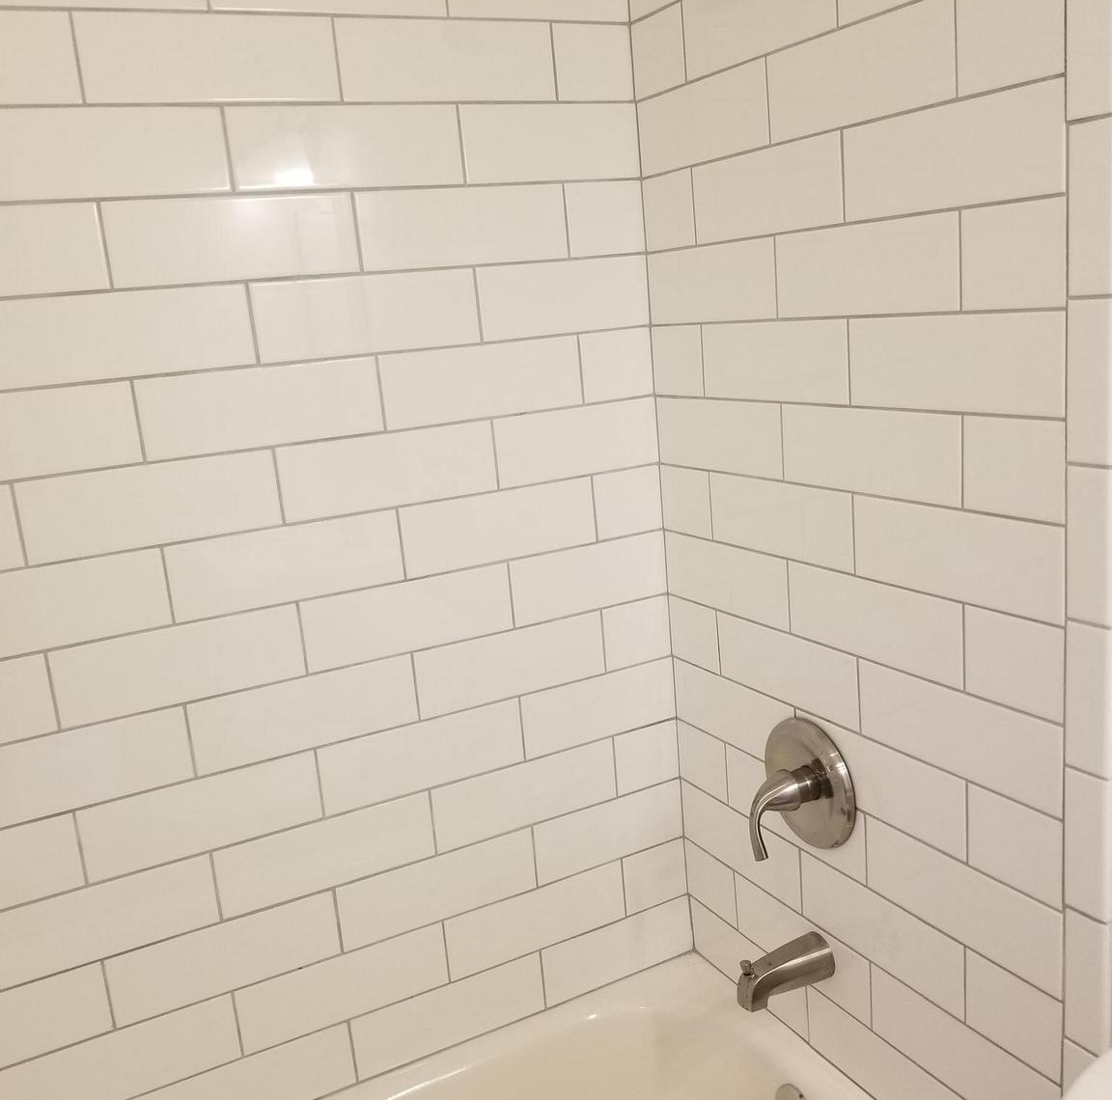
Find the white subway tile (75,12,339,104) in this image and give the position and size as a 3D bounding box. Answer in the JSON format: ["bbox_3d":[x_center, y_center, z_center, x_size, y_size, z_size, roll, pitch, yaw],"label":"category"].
[{"bbox_3d":[-0.413,-0.591,1.343,0.304,0.102,0.010,-11,14,-25],"label":"white subway tile"}]

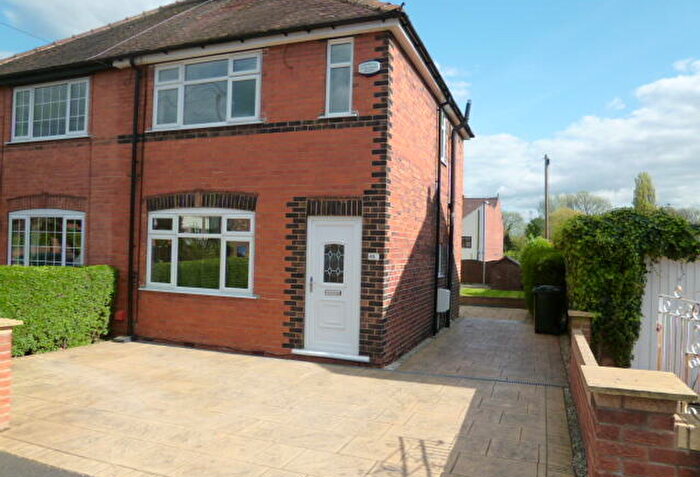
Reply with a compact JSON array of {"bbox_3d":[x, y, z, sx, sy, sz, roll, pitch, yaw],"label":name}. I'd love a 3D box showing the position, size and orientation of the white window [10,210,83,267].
[{"bbox_3d":[-6.004,0.133,9.550,2.164,1.404,0.100,1,-1,21],"label":"white window"}]

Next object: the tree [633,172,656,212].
[{"bbox_3d":[35.040,-1.872,57.892,2.700,12.038,2.700,1,-1,21],"label":"tree"}]

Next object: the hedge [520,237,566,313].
[{"bbox_3d":[5.410,1.127,13.534,1.250,2.280,1.800,1,-1,21],"label":"hedge"}]

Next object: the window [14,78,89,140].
[{"bbox_3d":[-5.954,-2.514,9.604,2.137,1.119,0.100,1,-1,21],"label":"window"}]

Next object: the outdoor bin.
[{"bbox_3d":[4.528,1.603,11.031,0.720,1.070,0.580,1,-1,21],"label":"outdoor bin"}]

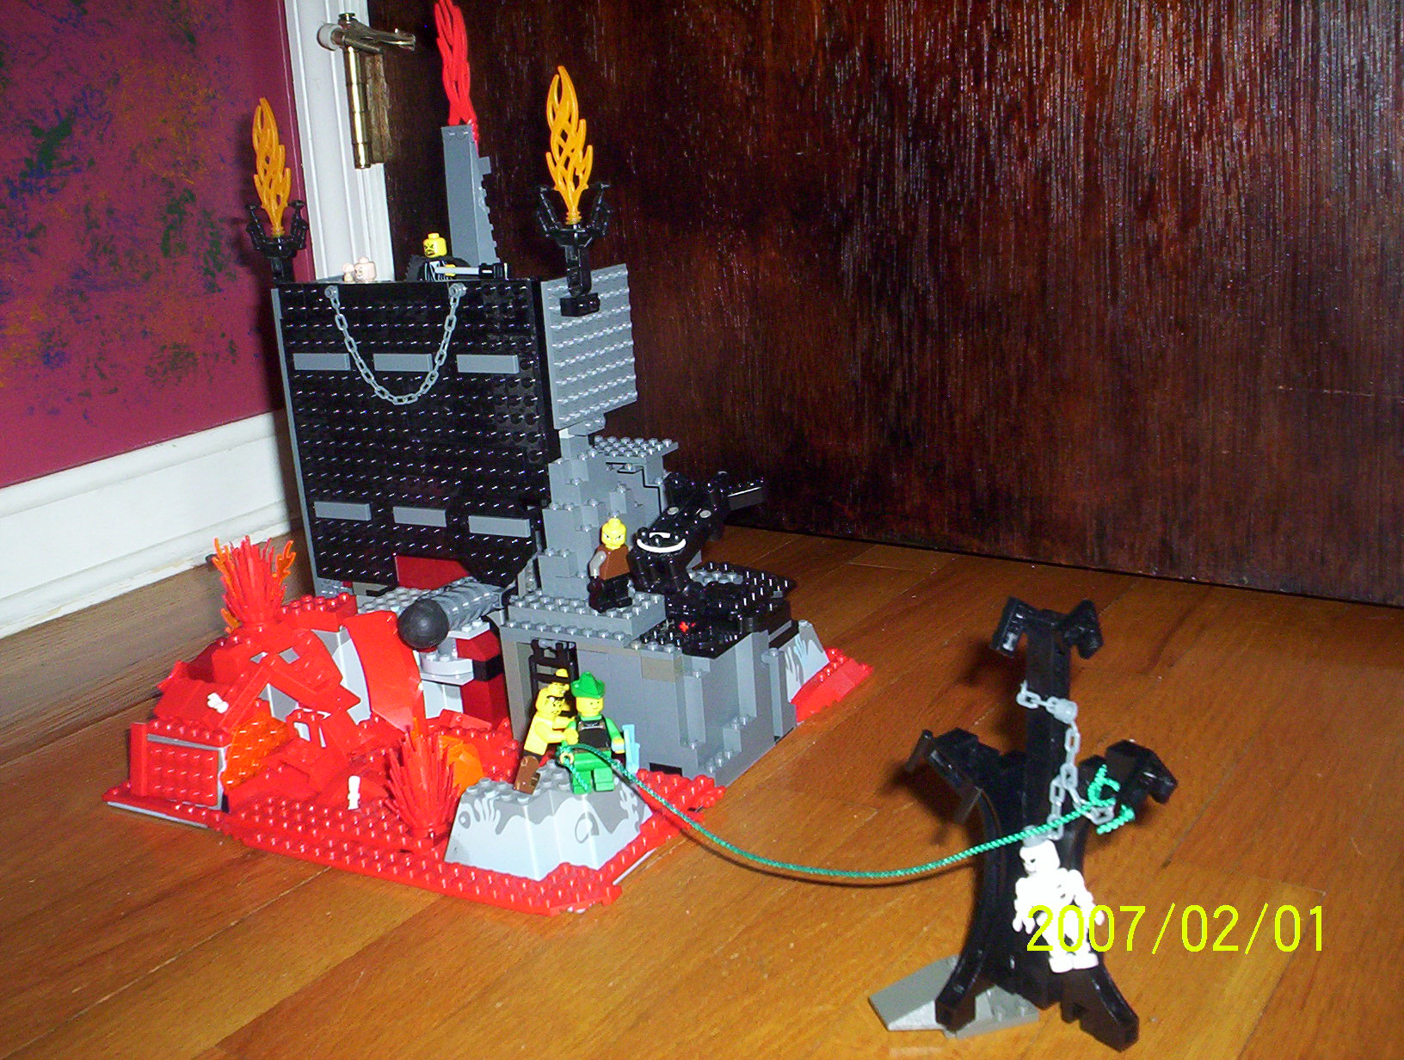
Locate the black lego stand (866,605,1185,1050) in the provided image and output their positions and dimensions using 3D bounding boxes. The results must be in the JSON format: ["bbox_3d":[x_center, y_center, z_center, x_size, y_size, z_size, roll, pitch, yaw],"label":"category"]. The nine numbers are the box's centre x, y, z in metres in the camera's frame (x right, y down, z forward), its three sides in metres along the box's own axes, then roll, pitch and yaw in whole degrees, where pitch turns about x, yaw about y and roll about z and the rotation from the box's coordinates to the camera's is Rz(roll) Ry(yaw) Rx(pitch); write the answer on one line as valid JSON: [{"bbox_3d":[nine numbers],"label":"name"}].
[{"bbox_3d":[0.095,0.086,0.463,0.088,0.138,0.060,1,16,18],"label":"black lego stand"}]

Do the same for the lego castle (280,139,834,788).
[{"bbox_3d":[-0.073,-0.048,0.728,0.232,0.282,0.156,4,17,29],"label":"lego castle"}]

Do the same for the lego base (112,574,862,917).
[{"bbox_3d":[-0.097,0.062,0.724,0.266,0.078,0.278,4,17,29],"label":"lego base"}]

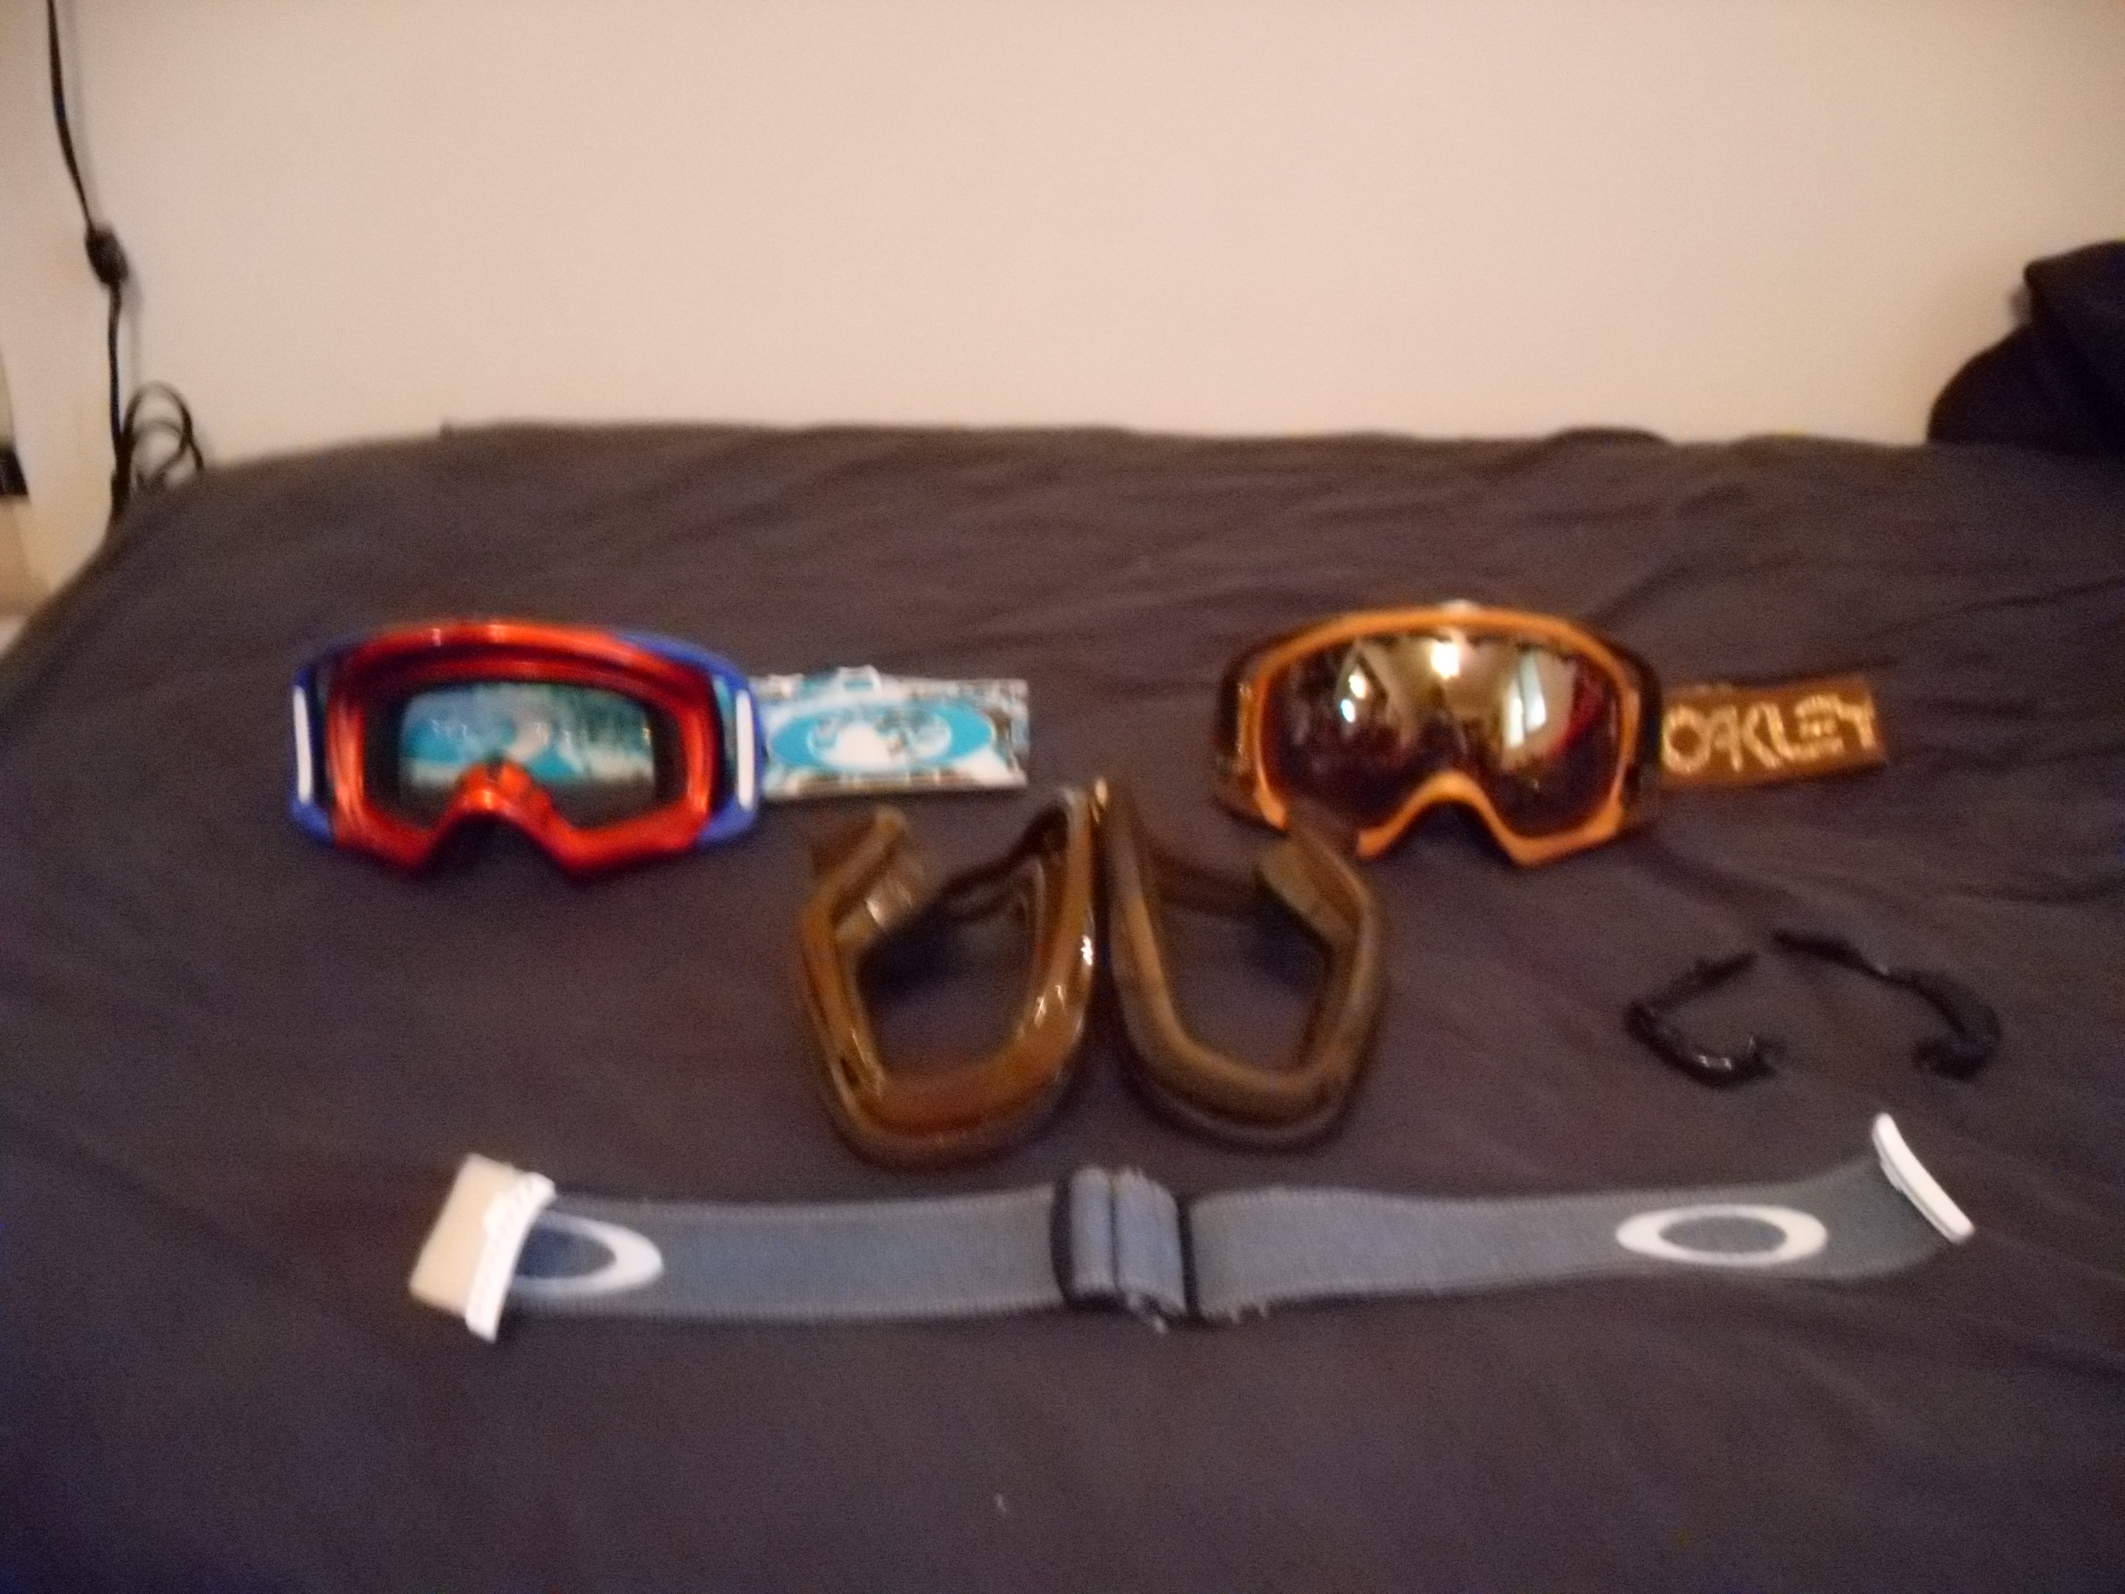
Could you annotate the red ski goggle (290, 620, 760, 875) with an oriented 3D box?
[{"bbox_3d":[-0.210,-0.024,0.828,0.177,0.096,0.080,0,13,0],"label":"red ski goggle"}]

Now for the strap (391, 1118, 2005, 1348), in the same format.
[{"bbox_3d":[0.040,0.132,0.662,0.463,0.025,0.050,-2,33,-3],"label":"strap"}]

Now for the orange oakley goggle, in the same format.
[{"bbox_3d":[0.146,-0.028,0.834,0.173,0.097,0.080,2,13,3],"label":"orange oakley goggle"}]

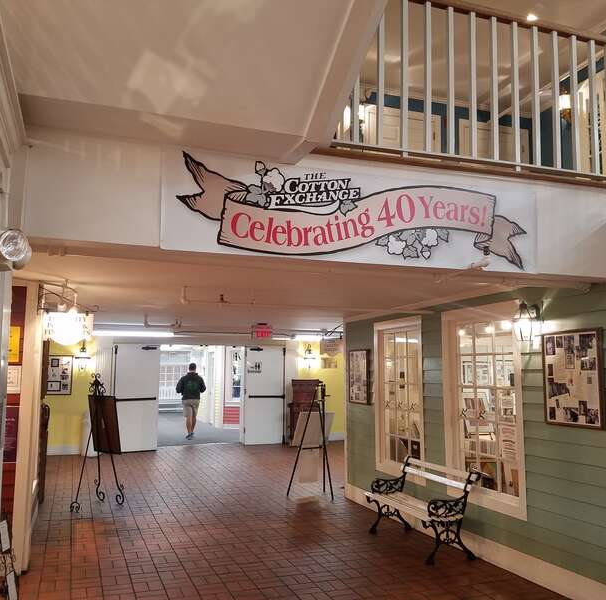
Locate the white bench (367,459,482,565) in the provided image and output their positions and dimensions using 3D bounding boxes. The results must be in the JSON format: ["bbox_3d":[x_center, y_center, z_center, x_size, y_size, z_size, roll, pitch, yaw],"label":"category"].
[{"bbox_3d":[1.047,1.868,5.476,0.490,0.735,1.180,2,-7,-21],"label":"white bench"}]

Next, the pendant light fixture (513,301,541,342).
[{"bbox_3d":[1.676,0.161,4.459,0.240,0.305,0.165,2,-7,-21],"label":"pendant light fixture"}]

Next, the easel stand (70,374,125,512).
[{"bbox_3d":[-2.447,1.658,7.157,0.520,1.540,0.570,-5,-8,36],"label":"easel stand"}]

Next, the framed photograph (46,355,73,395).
[{"bbox_3d":[-4.581,1.419,11.296,0.490,0.730,0.030,2,-7,-21],"label":"framed photograph"}]

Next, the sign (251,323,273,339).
[{"bbox_3d":[-0.627,0.472,9.301,0.345,0.235,0.070,2,-7,-21],"label":"sign"}]

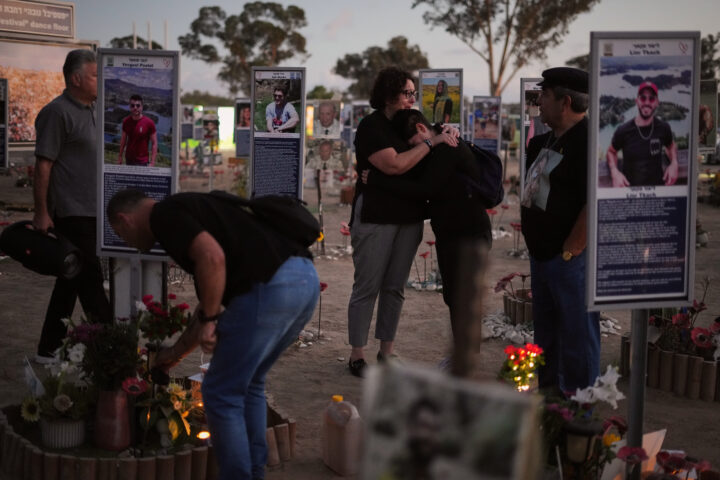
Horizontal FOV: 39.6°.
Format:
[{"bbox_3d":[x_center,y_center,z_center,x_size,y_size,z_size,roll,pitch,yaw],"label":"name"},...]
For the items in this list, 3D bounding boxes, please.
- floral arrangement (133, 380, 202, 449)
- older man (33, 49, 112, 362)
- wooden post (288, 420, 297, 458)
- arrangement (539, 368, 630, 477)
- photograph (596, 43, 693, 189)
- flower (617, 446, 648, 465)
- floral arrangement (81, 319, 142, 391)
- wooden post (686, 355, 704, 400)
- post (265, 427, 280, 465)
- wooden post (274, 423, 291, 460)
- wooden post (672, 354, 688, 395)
[{"bbox_3d":[-0.747,0.677,3.880,0.255,0.245,0.210,1,6,0],"label":"floral arrangement"},{"bbox_3d":[-1.554,-0.186,5.620,0.580,1.760,0.500,2,6,16],"label":"older man"},{"bbox_3d":[-0.276,0.806,4.058,0.050,0.158,0.048,1,6,0],"label":"wooden post"},{"bbox_3d":[0.813,0.657,3.620,0.300,0.400,0.280,2,8,11],"label":"arrangement"},{"bbox_3d":[0.991,-0.434,3.475,0.340,0.510,0.020,-2,7,-7],"label":"photograph"},{"bbox_3d":[0.954,0.754,3.500,0.110,0.055,0.090,1,8,9],"label":"flower"},{"bbox_3d":[-0.959,0.442,3.860,0.225,0.265,0.220,1,6,0],"label":"floral arrangement"},{"bbox_3d":[1.634,0.675,4.870,0.072,0.190,0.070,1,6,0],"label":"wooden post"},{"bbox_3d":[-0.345,0.822,3.960,0.060,0.138,0.060,1,6,0],"label":"post"},{"bbox_3d":[-0.310,0.814,4.020,0.060,0.138,0.060,1,6,0],"label":"wooden post"},{"bbox_3d":[1.636,0.696,5.091,0.073,0.200,0.068,5,7,37],"label":"wooden post"}]

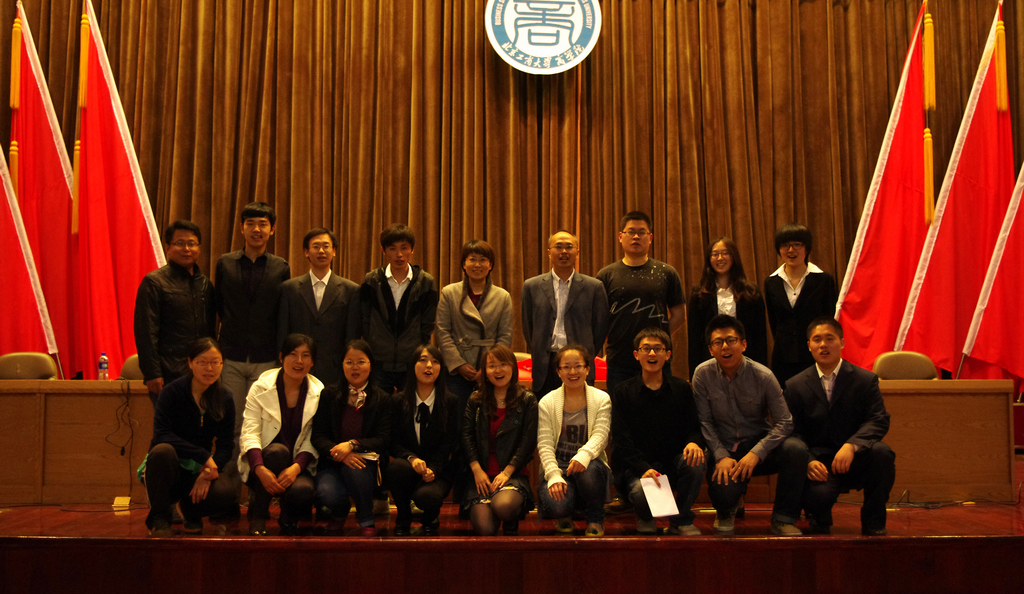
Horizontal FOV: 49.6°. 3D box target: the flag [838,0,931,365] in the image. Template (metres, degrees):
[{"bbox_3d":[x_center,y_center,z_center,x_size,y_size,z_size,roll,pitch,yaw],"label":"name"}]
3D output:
[{"bbox_3d":[2.784,-0.841,8.292,0.786,2.777,0.400,0,-5,0],"label":"flag"}]

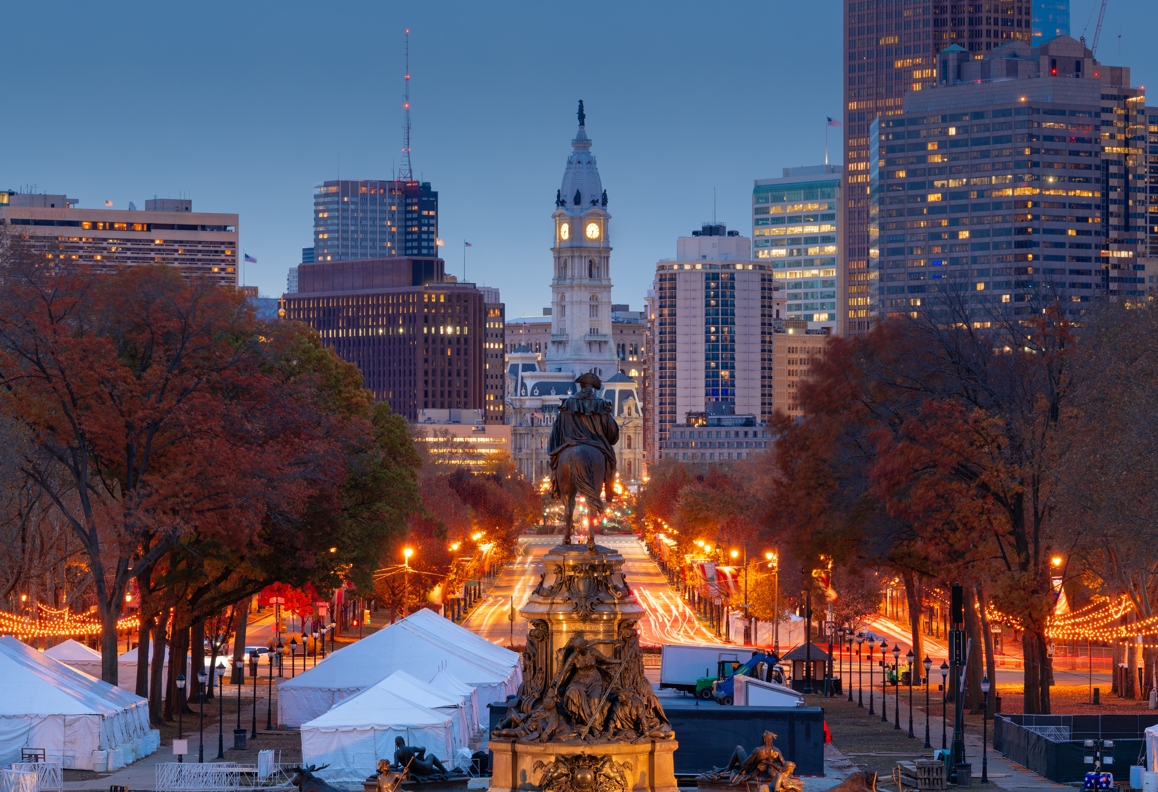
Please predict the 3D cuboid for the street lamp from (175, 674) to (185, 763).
[{"bbox_3d":[-16.983,14.039,190.000,0.390,4.570,0.390,0,-1,0],"label":"street lamp"}]

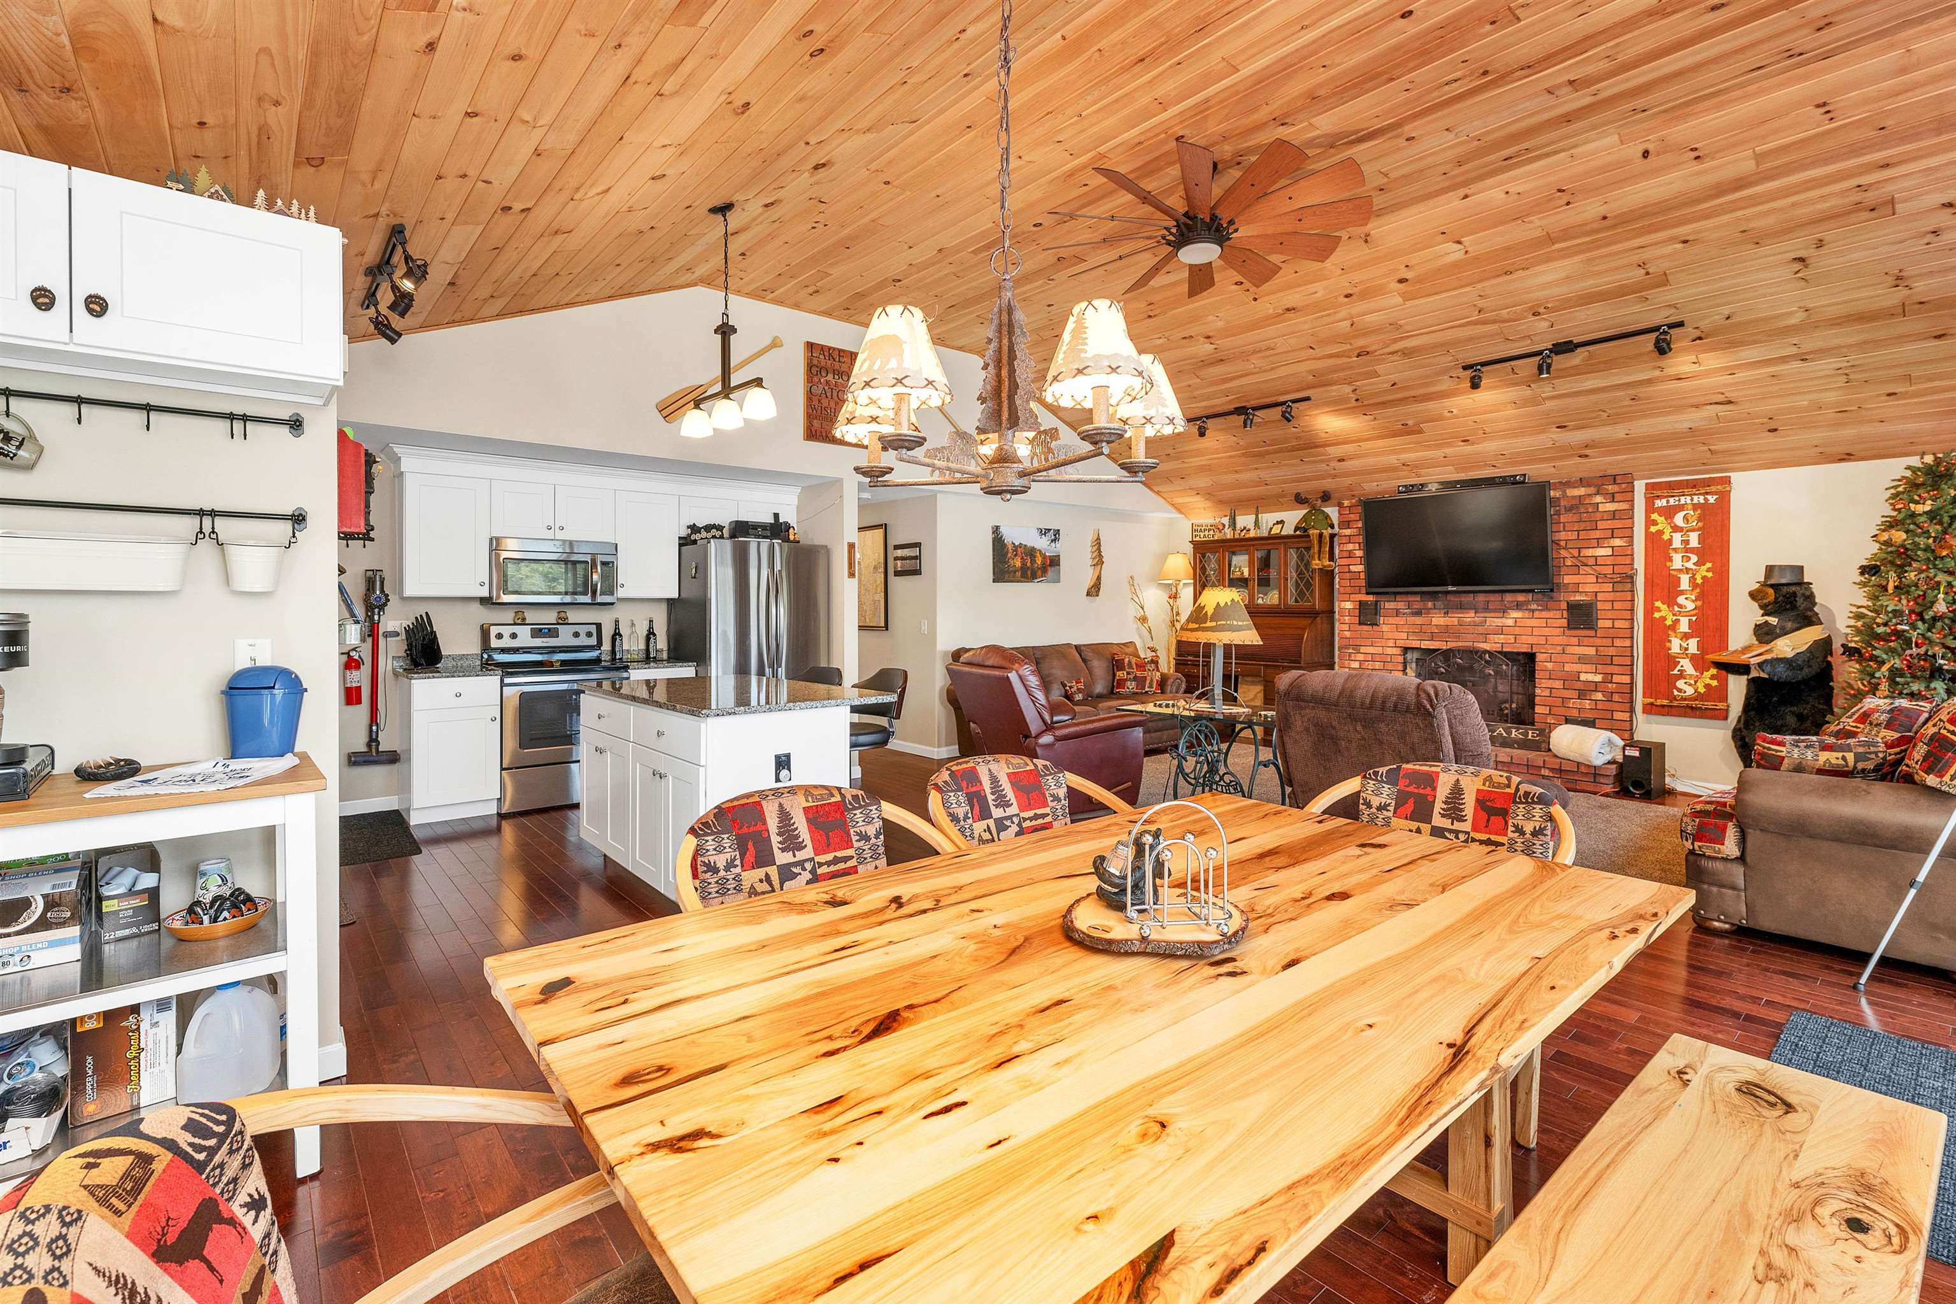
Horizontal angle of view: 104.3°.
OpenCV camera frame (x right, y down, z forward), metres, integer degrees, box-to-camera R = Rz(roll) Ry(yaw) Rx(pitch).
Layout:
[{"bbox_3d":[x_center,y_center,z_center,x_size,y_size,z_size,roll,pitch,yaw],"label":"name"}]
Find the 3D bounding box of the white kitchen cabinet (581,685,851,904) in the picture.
[{"bbox_3d":[-1.248,0.646,3.470,0.606,0.885,1.424,-3,4,-42],"label":"white kitchen cabinet"}]

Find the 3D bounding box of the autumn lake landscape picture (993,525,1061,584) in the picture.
[{"bbox_3d":[0.472,-0.912,7.205,0.880,0.501,0.035,-3,4,-39],"label":"autumn lake landscape picture"}]

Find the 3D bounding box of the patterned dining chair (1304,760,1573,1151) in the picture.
[{"bbox_3d":[1.302,0.740,2.222,0.660,0.870,0.600,-3,4,-42],"label":"patterned dining chair"}]

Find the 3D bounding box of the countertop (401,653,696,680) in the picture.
[{"bbox_3d":[-2.938,0.055,5.229,1.737,0.131,0.656,-3,4,-42],"label":"countertop"}]

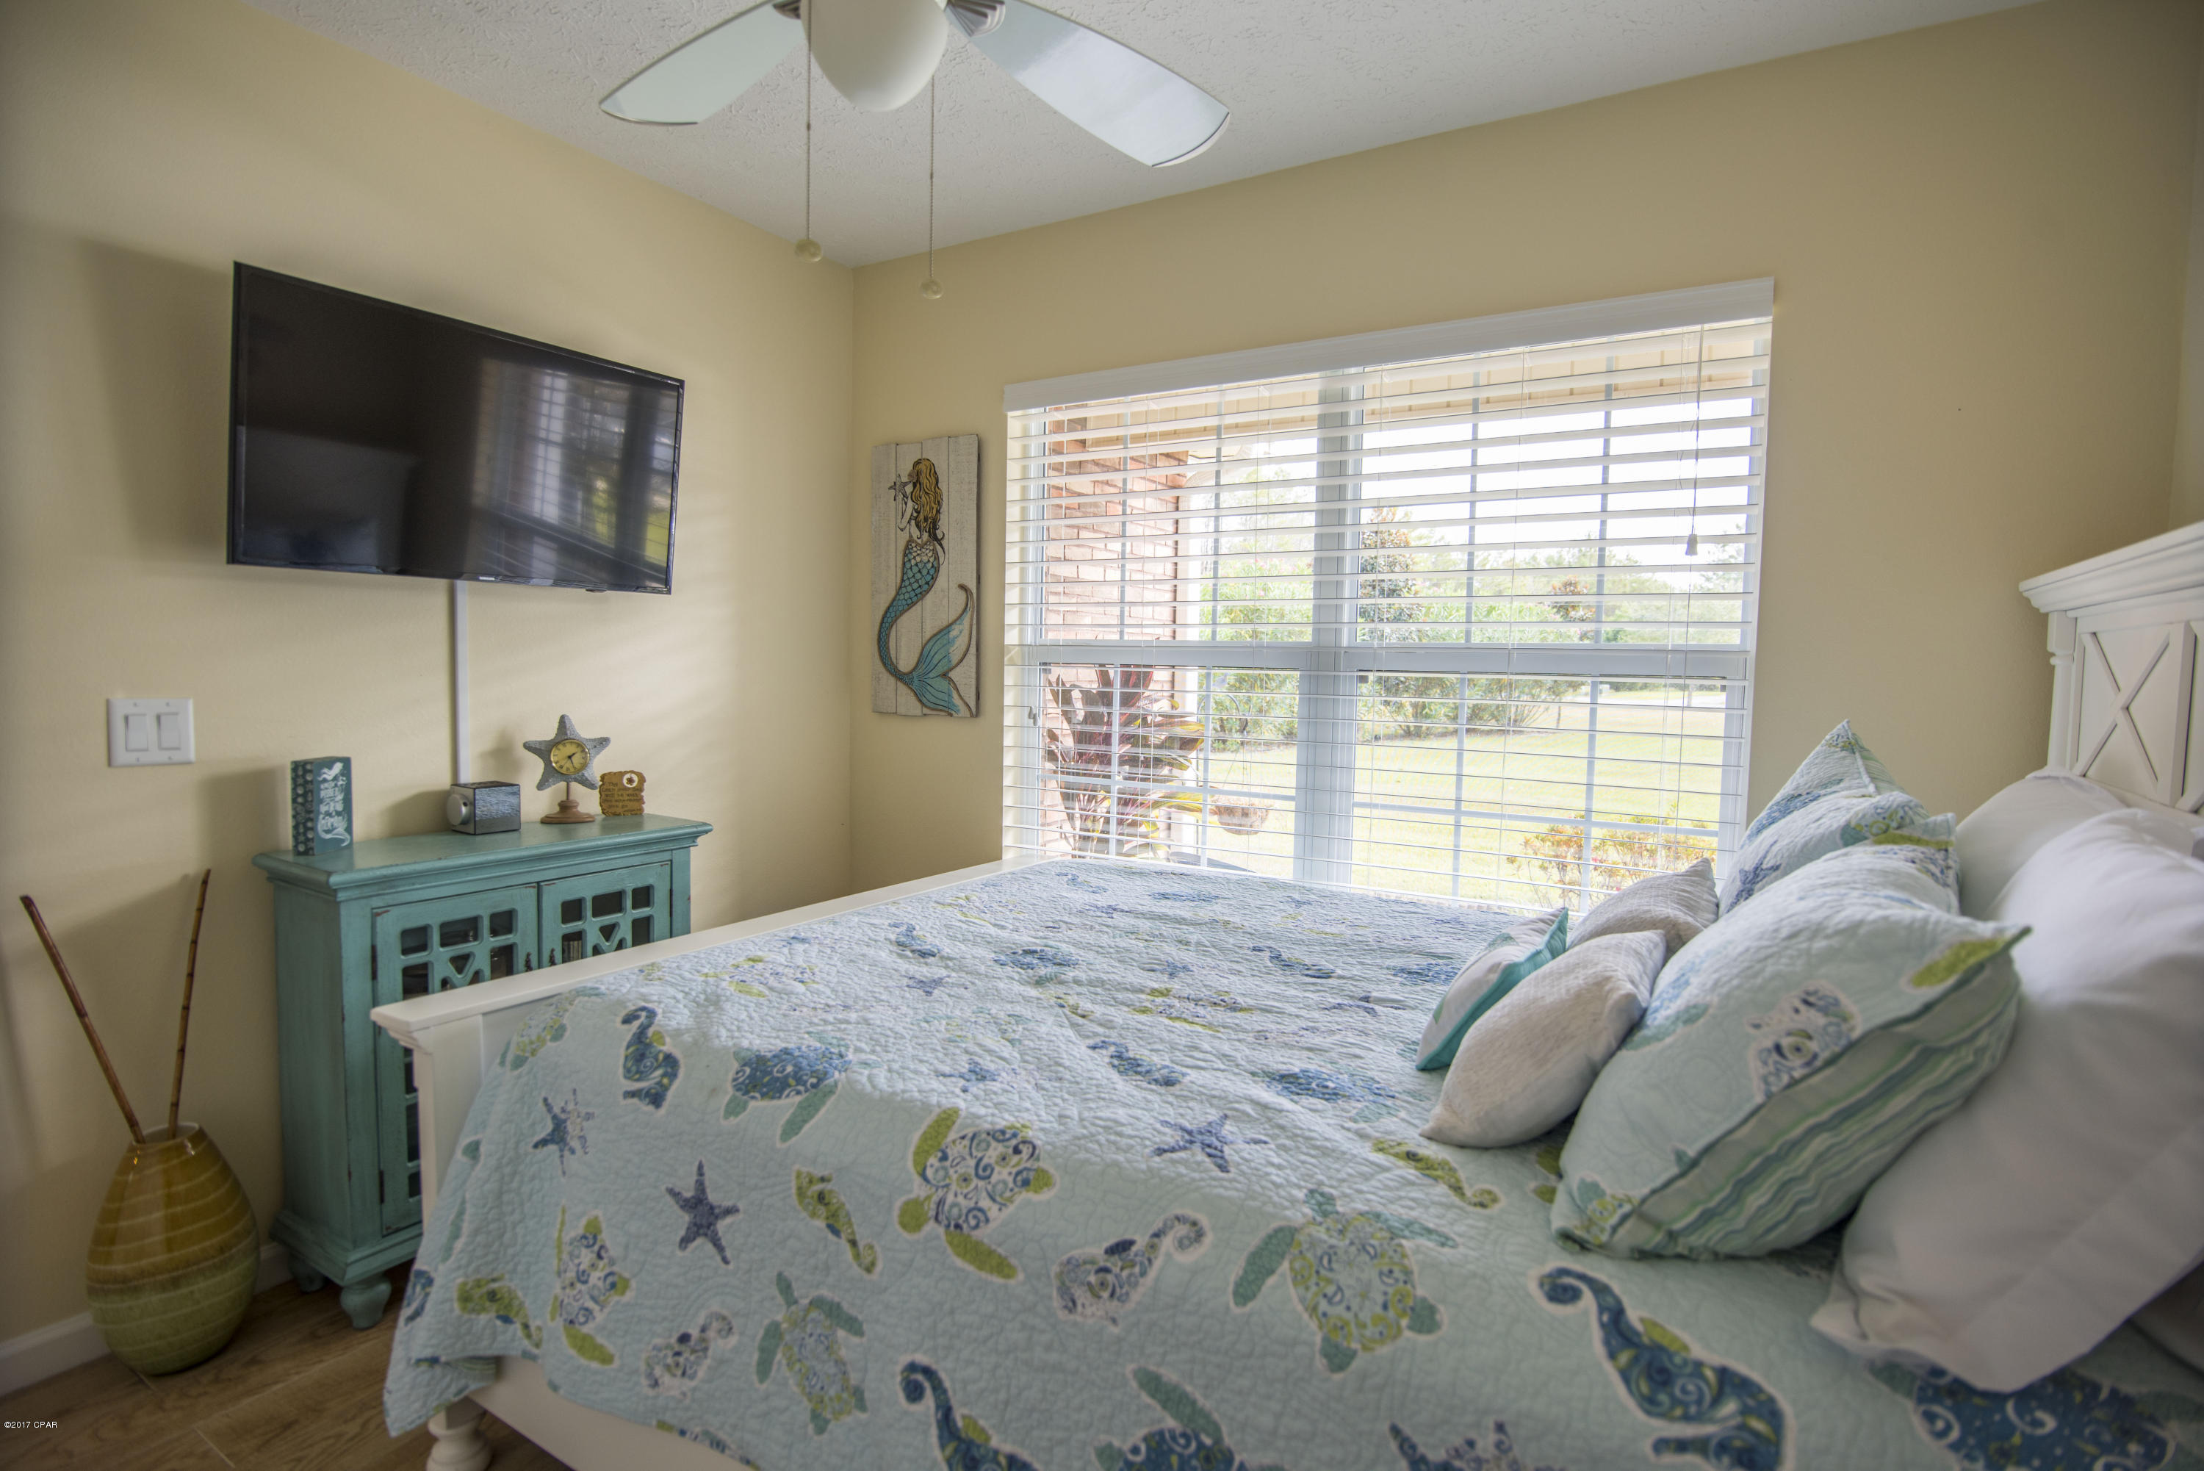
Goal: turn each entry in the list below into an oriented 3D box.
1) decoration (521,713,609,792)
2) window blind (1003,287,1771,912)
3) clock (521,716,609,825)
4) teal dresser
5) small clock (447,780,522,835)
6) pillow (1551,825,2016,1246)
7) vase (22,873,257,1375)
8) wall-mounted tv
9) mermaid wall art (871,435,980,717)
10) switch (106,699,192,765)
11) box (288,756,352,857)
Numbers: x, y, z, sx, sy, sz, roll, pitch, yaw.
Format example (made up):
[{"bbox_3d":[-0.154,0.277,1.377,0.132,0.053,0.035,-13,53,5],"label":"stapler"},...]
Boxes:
[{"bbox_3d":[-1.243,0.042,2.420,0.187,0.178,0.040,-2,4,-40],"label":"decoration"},{"bbox_3d":[0.514,-0.210,2.501,1.790,1.440,0.110,3,4,29],"label":"window blind"},{"bbox_3d":[-1.241,0.079,2.418,0.187,0.248,0.110,-2,4,-40],"label":"clock"},{"bbox_3d":[-1.264,0.650,2.231,0.310,0.862,0.780,3,4,31],"label":"teal dresser"},{"bbox_3d":[-1.346,0.159,2.268,0.106,0.103,0.103,3,4,34],"label":"small clock"},{"bbox_3d":[0.651,0.276,0.993,0.200,0.450,0.450,48,29,20],"label":"pillow"},{"bbox_3d":[-1.640,0.678,1.801,0.215,0.840,0.270,3,4,34],"label":"vase"},{"bbox_3d":[-1.315,-0.590,2.220,0.065,0.520,0.885,14,10,32],"label":"wall-mounted tv"},{"bbox_3d":[-0.524,-0.467,3.047,0.395,0.800,0.025,3,4,29],"label":"mermaid wall art"},{"bbox_3d":[-1.690,-0.004,1.854,0.010,0.115,0.115,3,4,34],"label":"switch"},{"bbox_3d":[-1.493,0.134,1.999,0.038,0.177,0.115,1,3,-6],"label":"box"}]

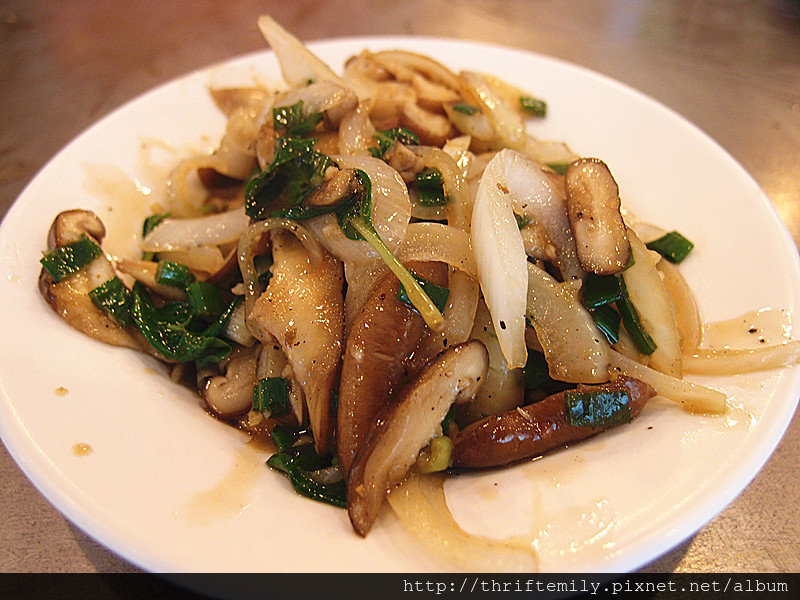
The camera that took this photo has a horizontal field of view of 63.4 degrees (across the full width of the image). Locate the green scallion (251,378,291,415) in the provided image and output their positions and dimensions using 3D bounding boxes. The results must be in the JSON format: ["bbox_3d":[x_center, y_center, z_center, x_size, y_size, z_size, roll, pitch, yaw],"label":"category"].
[{"bbox_3d":[-0.035,0.026,0.176,0.009,0.010,0.005,6,4,0],"label":"green scallion"}]

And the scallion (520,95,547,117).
[{"bbox_3d":[0.058,-0.084,0.280,0.010,0.005,0.005,20,86,2],"label":"scallion"}]

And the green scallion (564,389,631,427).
[{"bbox_3d":[0.051,0.028,0.169,0.016,0.005,0.009,-4,82,-1],"label":"green scallion"}]

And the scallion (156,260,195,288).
[{"bbox_3d":[-0.071,-0.008,0.205,0.010,0.005,0.006,12,78,3],"label":"scallion"}]

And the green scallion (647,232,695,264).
[{"bbox_3d":[0.092,-0.018,0.221,0.014,0.005,0.009,14,54,10],"label":"green scallion"}]

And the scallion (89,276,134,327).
[{"bbox_3d":[-0.089,0.000,0.200,0.009,0.004,0.014,-41,61,-20],"label":"scallion"}]

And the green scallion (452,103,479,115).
[{"bbox_3d":[0.027,-0.078,0.263,0.009,0.003,0.004,14,74,4],"label":"green scallion"}]

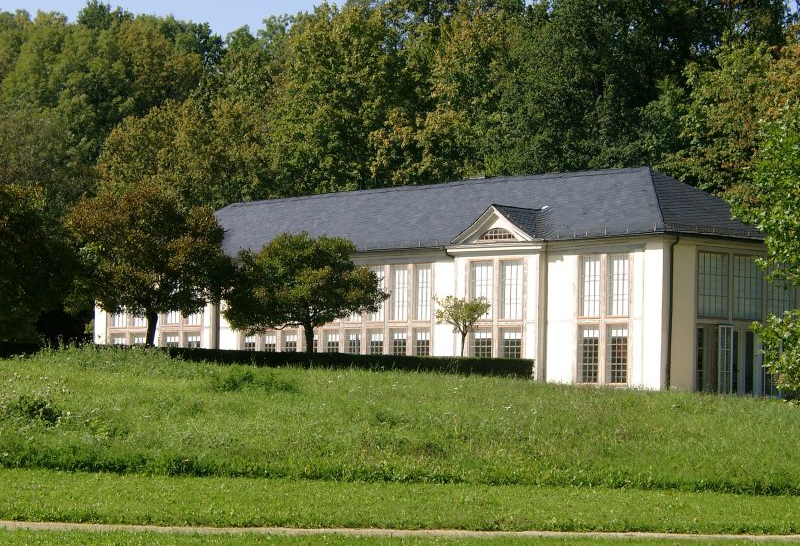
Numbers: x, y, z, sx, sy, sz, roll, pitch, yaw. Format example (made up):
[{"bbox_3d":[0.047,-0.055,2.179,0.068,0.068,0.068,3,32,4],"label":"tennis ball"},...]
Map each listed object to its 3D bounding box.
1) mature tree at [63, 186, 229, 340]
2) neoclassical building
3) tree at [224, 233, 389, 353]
[{"bbox_3d":[-10.121,0.402,93.000,6.600,7.910,6.600,1,-3,0],"label":"mature tree"},{"bbox_3d":[0.717,0.775,109.329,10.880,9.710,43.110,4,-4,-38],"label":"neoclassical building"},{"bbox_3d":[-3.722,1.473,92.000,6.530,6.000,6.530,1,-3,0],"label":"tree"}]

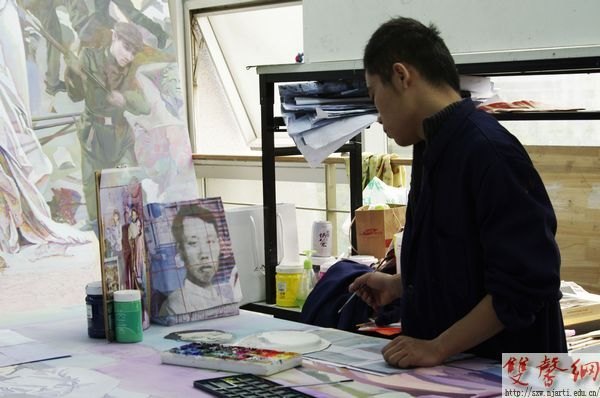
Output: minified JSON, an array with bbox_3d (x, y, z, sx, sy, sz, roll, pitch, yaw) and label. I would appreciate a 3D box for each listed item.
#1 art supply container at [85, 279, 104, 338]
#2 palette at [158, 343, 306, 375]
[{"bbox_3d":[-0.440,0.248,2.800,0.078,0.116,0.078,-2,5,0],"label":"art supply container"},{"bbox_3d":[-0.137,0.317,2.467,0.266,0.021,0.111,2,6,35],"label":"palette"}]

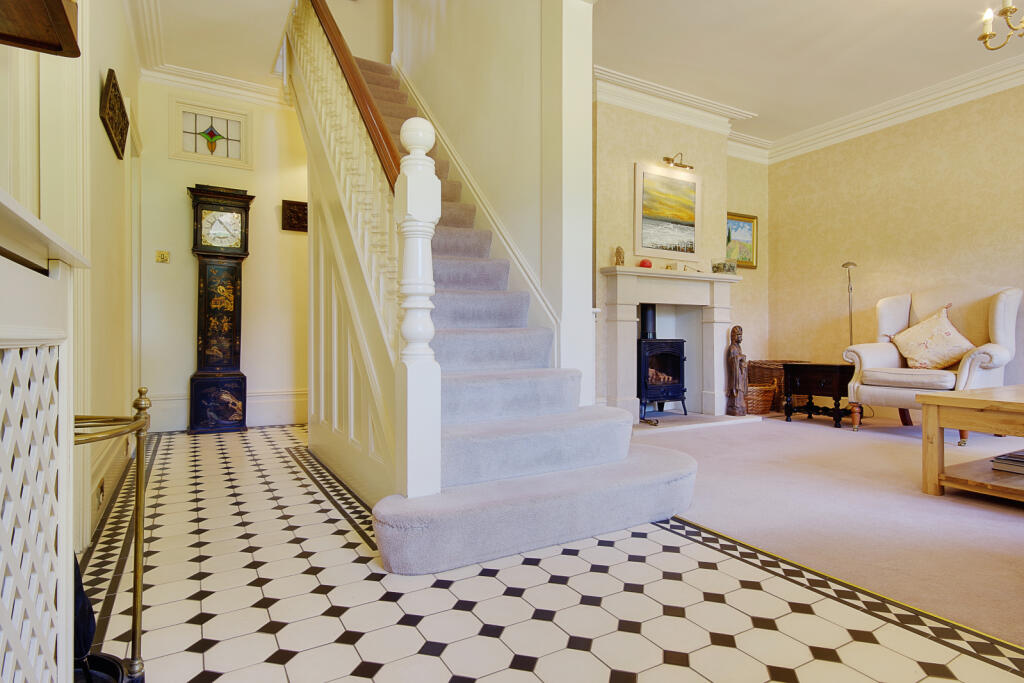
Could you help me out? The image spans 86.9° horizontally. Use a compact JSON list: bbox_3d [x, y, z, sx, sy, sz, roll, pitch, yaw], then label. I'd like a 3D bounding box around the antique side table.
[{"bbox_3d":[2.599,0.433,4.500,0.400,0.480,0.490,0,0,-31],"label":"antique side table"}]

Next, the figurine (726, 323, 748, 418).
[{"bbox_3d":[1.984,0.248,4.770,0.150,0.800,0.140,0,0,-31],"label":"figurine"}]

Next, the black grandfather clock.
[{"bbox_3d":[-2.326,-0.247,4.329,0.470,1.940,0.240,0,0,-31],"label":"black grandfather clock"}]

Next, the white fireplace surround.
[{"bbox_3d":[1.382,0.045,4.525,1.470,1.220,0.210,0,0,-31],"label":"white fireplace surround"}]

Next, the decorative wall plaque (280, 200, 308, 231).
[{"bbox_3d":[-1.854,-1.094,4.713,0.260,0.257,0.035,0,0,-31],"label":"decorative wall plaque"}]

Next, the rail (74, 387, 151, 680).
[{"bbox_3d":[-0.798,0.407,0.968,0.240,0.630,0.340,0,0,-31],"label":"rail"}]

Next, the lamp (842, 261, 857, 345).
[{"bbox_3d":[2.909,-0.005,4.654,0.230,1.350,0.230,0,0,-31],"label":"lamp"}]

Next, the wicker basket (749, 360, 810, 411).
[{"bbox_3d":[2.620,0.430,5.250,0.370,0.480,0.430,0,0,-31],"label":"wicker basket"}]

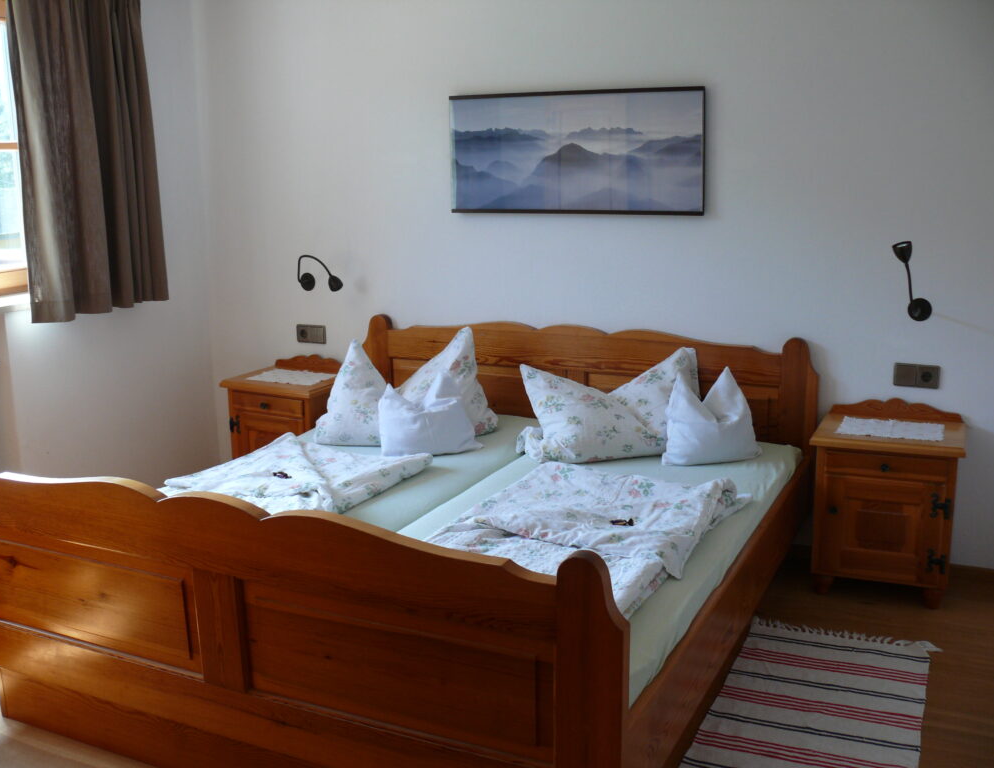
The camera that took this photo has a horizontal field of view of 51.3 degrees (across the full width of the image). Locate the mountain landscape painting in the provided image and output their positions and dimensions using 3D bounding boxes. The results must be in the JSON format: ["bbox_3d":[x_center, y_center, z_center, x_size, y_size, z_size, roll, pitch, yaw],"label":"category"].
[{"bbox_3d":[0.286,-0.881,3.962,1.046,0.460,0.028,5,13,26],"label":"mountain landscape painting"}]

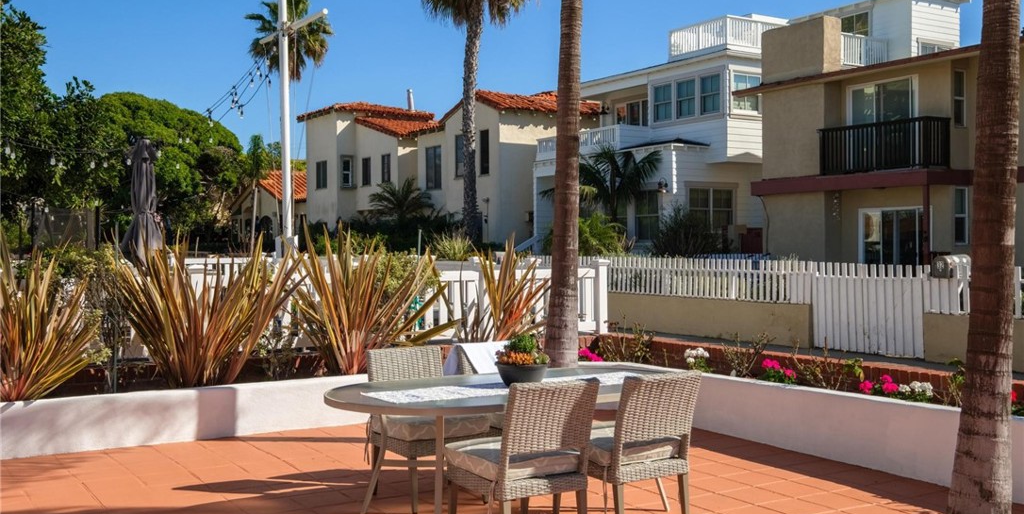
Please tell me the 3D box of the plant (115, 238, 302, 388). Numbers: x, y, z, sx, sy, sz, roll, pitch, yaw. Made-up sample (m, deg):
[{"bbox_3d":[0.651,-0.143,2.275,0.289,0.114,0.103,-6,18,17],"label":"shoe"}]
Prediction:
[{"bbox_3d":[-2.496,0.473,7.950,1.250,1.220,1.450,0,1,-32],"label":"plant"}]

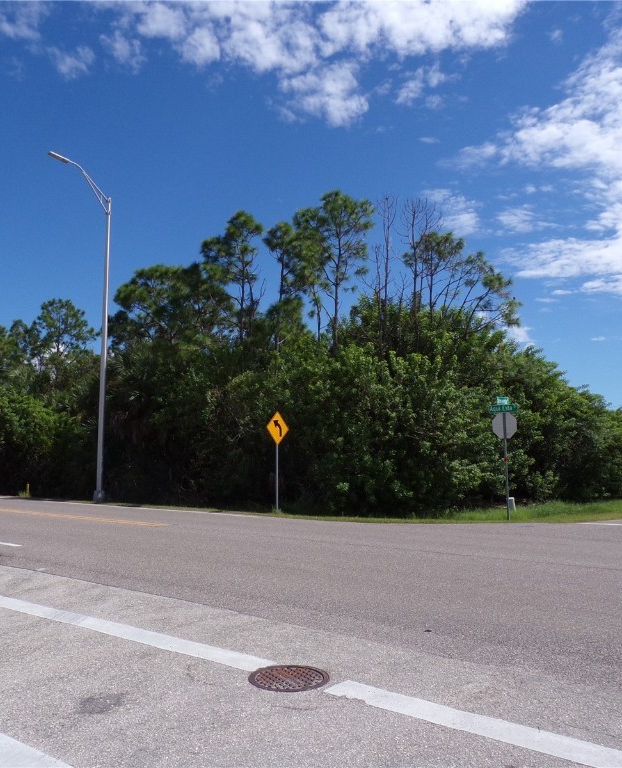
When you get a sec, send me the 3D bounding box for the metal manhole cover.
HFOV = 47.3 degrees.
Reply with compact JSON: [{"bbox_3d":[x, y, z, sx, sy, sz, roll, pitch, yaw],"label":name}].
[{"bbox_3d":[-0.169,2.264,5.462,0.640,0.040,0.640,0,-6,0],"label":"metal manhole cover"}]

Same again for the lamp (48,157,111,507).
[{"bbox_3d":[-9.163,-2.154,27.868,0.420,13.450,2.930,-5,-8,39],"label":"lamp"}]

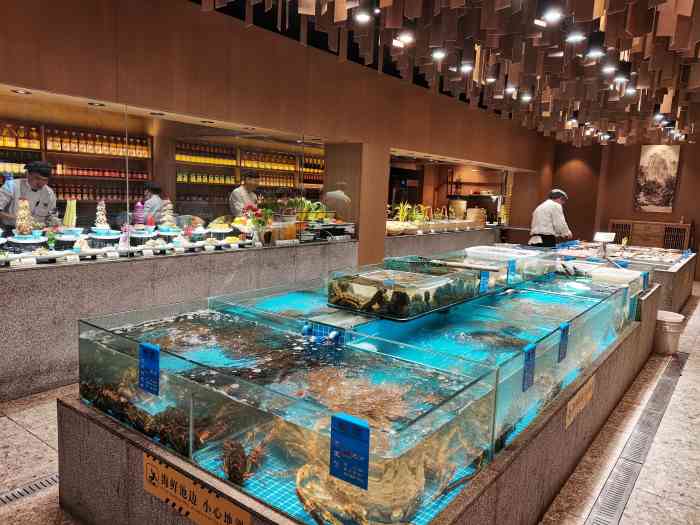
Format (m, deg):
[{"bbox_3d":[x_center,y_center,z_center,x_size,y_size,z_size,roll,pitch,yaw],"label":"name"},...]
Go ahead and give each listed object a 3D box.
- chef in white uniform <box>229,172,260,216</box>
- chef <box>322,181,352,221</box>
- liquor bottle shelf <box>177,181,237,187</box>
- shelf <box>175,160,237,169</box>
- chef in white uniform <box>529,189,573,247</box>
[{"bbox_3d":[-1.303,-0.244,6.502,0.350,1.715,0.470,9,10,41],"label":"chef in white uniform"},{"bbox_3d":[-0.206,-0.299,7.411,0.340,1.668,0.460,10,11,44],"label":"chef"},{"bbox_3d":[-2.053,-1.087,7.257,0.300,0.040,0.998,8,9,36],"label":"liquor bottle shelf"},{"bbox_3d":[-2.050,-1.344,7.213,0.300,0.040,1.015,8,9,36],"label":"shelf"},{"bbox_3d":[3.059,-0.302,8.263,0.470,1.705,0.500,-1,8,-20],"label":"chef in white uniform"}]

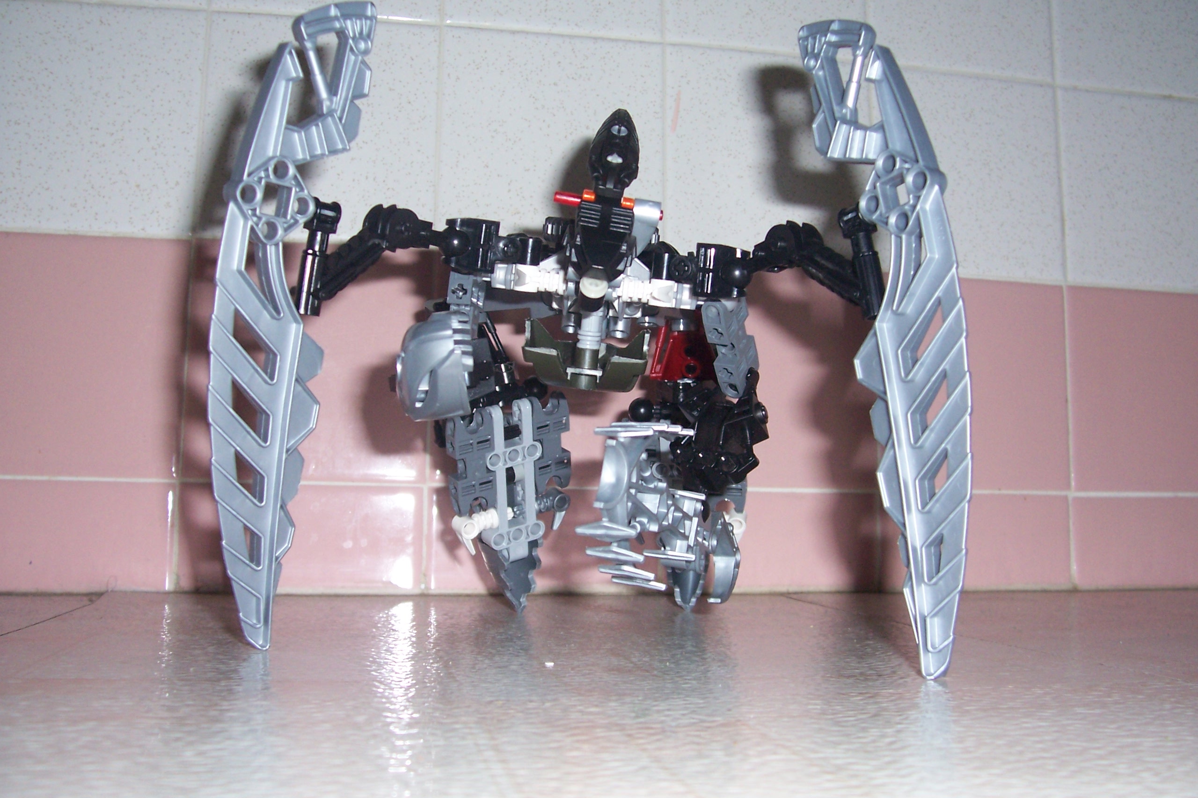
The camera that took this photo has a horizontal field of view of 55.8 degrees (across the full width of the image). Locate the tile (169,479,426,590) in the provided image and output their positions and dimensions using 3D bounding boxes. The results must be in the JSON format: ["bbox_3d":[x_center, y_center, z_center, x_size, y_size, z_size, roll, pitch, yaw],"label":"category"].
[{"bbox_3d":[-0.134,0.063,0.511,0.106,0.047,0.008,2,-6,-11],"label":"tile"}]

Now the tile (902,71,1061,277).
[{"bbox_3d":[0.192,-0.115,0.591,0.104,0.106,0.008,2,-6,-11],"label":"tile"}]

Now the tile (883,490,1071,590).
[{"bbox_3d":[0.190,0.072,0.572,0.104,0.047,0.008,2,-6,-11],"label":"tile"}]

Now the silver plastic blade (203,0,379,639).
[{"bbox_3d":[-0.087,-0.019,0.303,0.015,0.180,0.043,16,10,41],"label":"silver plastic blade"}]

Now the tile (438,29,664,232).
[{"bbox_3d":[-0.023,-0.124,0.550,0.108,0.107,0.008,2,-6,-11],"label":"tile"}]

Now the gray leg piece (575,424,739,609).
[{"bbox_3d":[0.024,0.045,0.438,0.063,0.073,0.045,1,-6,-3],"label":"gray leg piece"}]

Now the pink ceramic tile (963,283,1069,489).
[{"bbox_3d":[0.191,-0.007,0.580,0.105,0.108,0.008,2,-6,-11],"label":"pink ceramic tile"}]

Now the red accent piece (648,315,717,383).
[{"bbox_3d":[0.035,-0.021,0.462,0.029,0.029,0.024,1,-6,-3],"label":"red accent piece"}]

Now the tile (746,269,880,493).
[{"bbox_3d":[0.085,-0.010,0.560,0.108,0.109,0.008,2,-6,-11],"label":"tile"}]

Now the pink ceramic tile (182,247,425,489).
[{"bbox_3d":[-0.133,-0.017,0.519,0.106,0.108,0.008,2,-6,-11],"label":"pink ceramic tile"}]

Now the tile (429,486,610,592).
[{"bbox_3d":[-0.026,0.067,0.531,0.109,0.048,0.008,2,-6,-11],"label":"tile"}]

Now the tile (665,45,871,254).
[{"bbox_3d":[0.085,-0.120,0.571,0.108,0.107,0.008,2,-6,-11],"label":"tile"}]

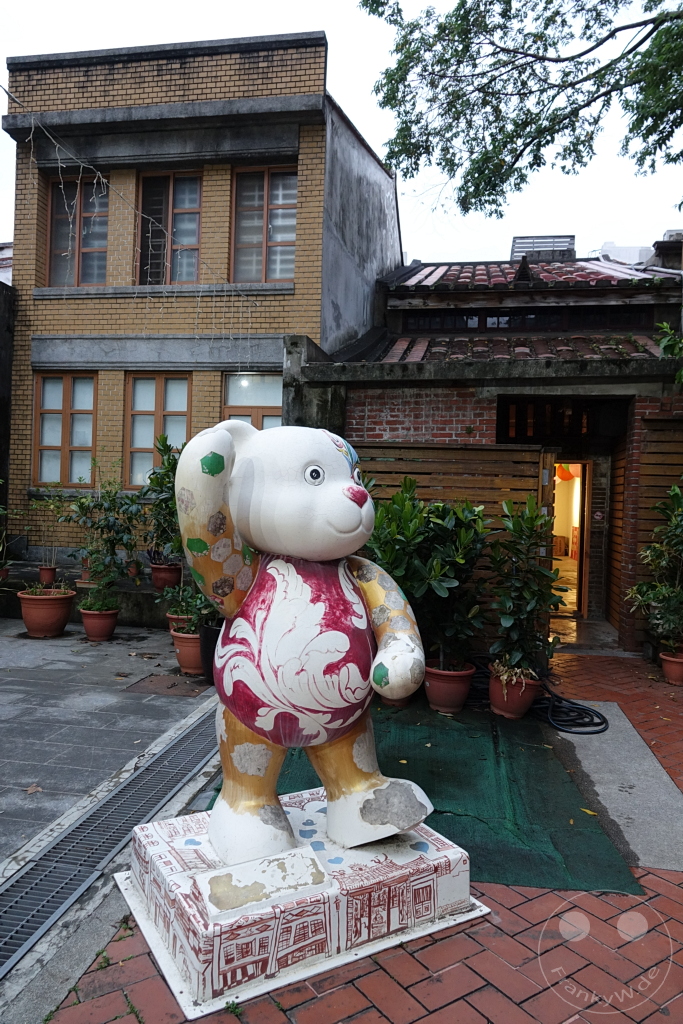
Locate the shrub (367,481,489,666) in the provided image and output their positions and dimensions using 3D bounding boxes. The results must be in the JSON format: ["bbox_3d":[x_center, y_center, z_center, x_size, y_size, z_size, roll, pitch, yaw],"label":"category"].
[{"bbox_3d":[0.596,0.421,4.731,0.886,1.316,0.615,2,-1,9],"label":"shrub"}]

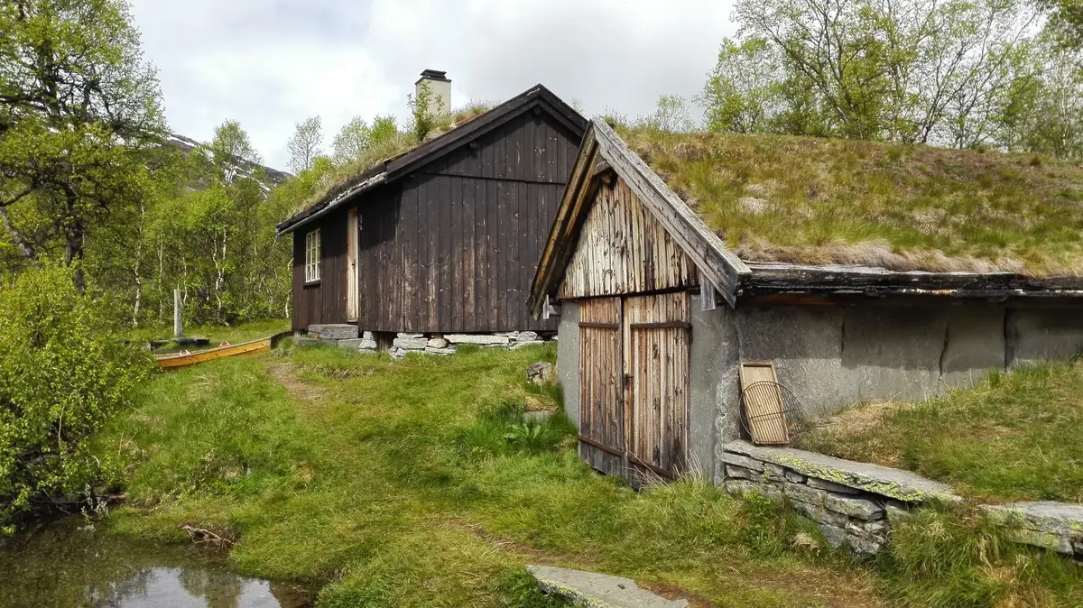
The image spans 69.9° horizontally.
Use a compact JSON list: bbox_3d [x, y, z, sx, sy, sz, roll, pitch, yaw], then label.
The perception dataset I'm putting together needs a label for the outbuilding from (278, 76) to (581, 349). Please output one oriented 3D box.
[{"bbox_3d":[-1.986,-1.319,15.669,4.998,4.198,8.011,1,-2,-29],"label":"outbuilding"}]

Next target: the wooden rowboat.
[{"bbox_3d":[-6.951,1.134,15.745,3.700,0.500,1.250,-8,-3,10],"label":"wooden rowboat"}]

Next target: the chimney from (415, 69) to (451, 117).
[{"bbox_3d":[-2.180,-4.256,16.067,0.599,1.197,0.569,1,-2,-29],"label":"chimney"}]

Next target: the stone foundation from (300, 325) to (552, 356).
[{"bbox_3d":[-2.038,0.677,15.568,4.492,0.404,7.579,1,-2,-29],"label":"stone foundation"}]

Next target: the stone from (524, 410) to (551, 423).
[{"bbox_3d":[-0.045,1.232,8.500,0.330,0.150,0.300,0,-2,0],"label":"stone"}]

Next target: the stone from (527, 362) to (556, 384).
[{"bbox_3d":[0.006,0.873,9.800,0.380,0.270,0.380,0,-2,0],"label":"stone"}]

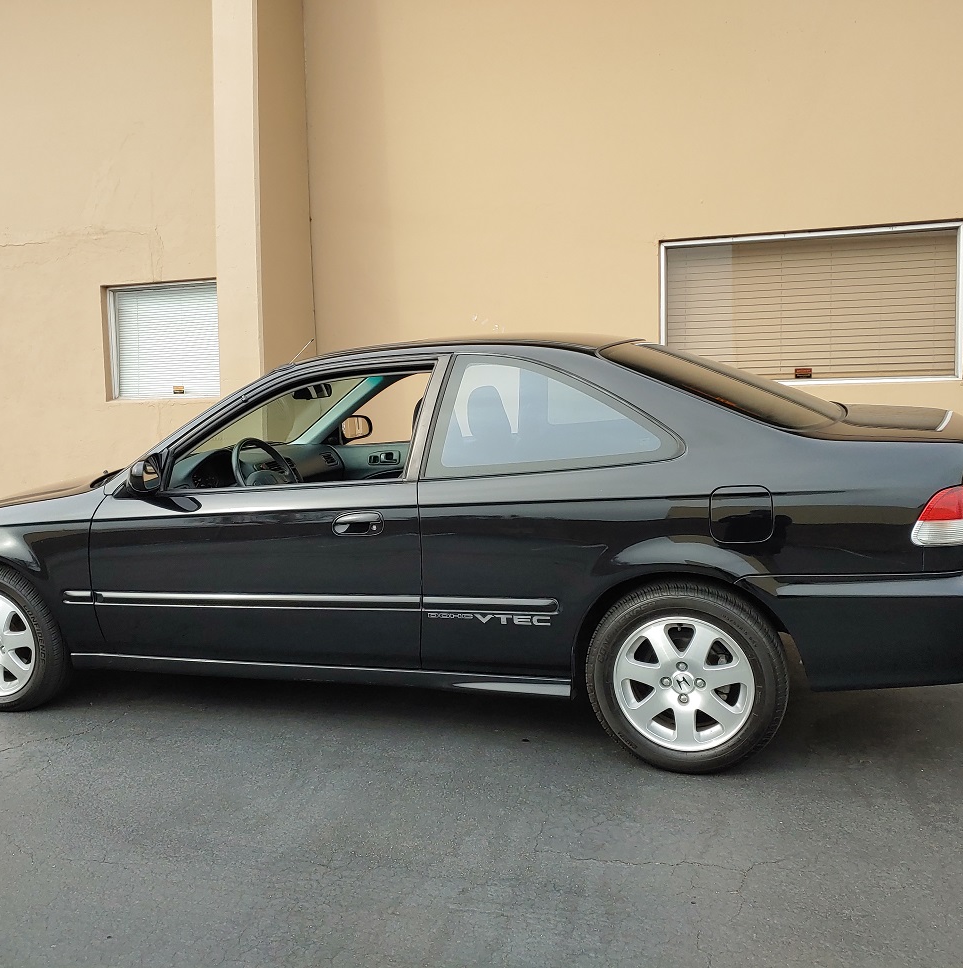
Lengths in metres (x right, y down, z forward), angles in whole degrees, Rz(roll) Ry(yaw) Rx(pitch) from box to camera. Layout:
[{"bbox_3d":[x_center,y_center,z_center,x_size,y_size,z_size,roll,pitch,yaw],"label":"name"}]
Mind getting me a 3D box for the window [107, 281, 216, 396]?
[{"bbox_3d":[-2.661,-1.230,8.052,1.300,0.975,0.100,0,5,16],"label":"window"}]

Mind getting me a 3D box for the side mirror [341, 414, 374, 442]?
[{"bbox_3d":[-0.674,-0.294,4.870,0.120,0.145,0.200,1,9,30],"label":"side mirror"}]

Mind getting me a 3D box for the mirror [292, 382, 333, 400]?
[{"bbox_3d":[-0.715,-0.393,3.933,0.040,0.062,0.222,9,13,35],"label":"mirror"}]

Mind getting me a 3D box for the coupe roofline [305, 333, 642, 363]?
[{"bbox_3d":[0.046,-0.532,3.696,1.120,0.100,1.140,0,7,18],"label":"coupe roofline"}]

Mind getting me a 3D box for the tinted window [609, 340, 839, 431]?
[{"bbox_3d":[0.927,-0.354,3.438,0.820,0.110,1.240,24,14,13],"label":"tinted window"}]

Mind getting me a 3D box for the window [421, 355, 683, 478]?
[{"bbox_3d":[0.209,-0.232,2.924,0.799,0.415,0.060,-1,-16,16],"label":"window"}]

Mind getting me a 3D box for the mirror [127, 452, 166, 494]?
[{"bbox_3d":[-1.168,-0.036,3.255,0.115,0.145,0.190,-1,7,10],"label":"mirror"}]

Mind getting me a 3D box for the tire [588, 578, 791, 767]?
[{"bbox_3d":[0.629,0.585,2.870,0.594,0.592,0.200,0,8,18],"label":"tire"}]

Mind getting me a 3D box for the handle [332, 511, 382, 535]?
[{"bbox_3d":[-0.401,0.126,3.034,0.172,0.083,0.045,0,8,18],"label":"handle"}]

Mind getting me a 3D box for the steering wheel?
[{"bbox_3d":[-0.849,-0.009,3.661,0.110,0.380,0.380,-28,-2,19],"label":"steering wheel"}]

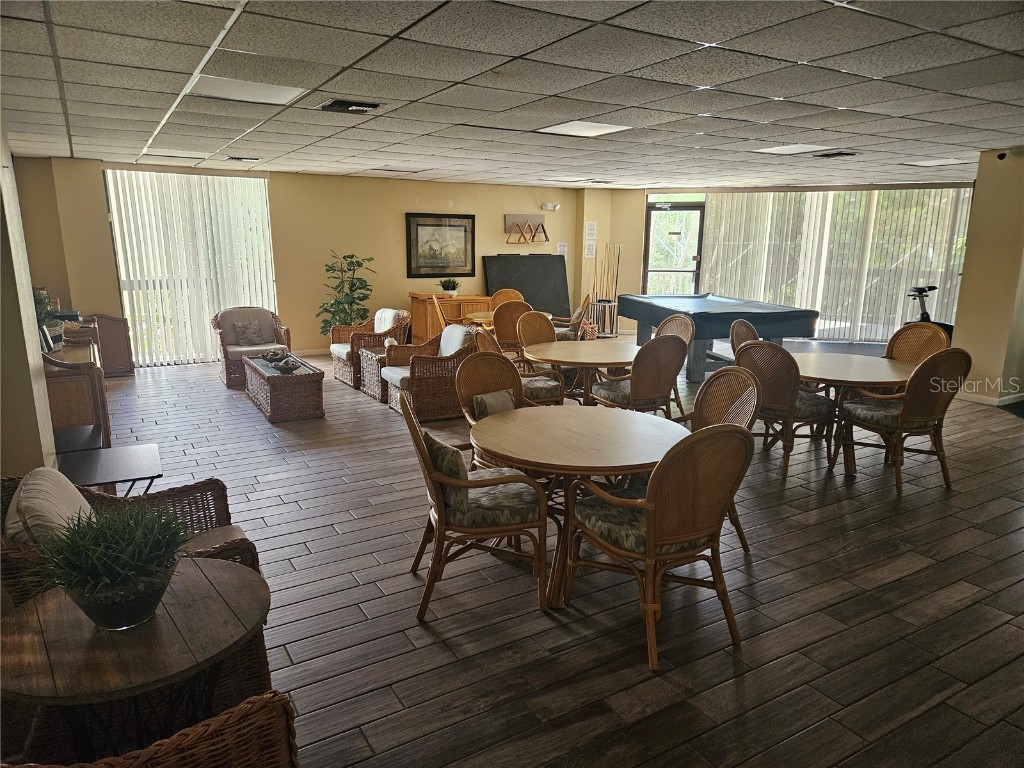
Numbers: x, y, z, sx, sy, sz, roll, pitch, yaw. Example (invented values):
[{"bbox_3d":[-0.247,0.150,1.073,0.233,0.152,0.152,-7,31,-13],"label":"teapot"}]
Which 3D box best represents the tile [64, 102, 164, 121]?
[{"bbox_3d":[-2.716,-1.894,4.703,0.610,0.020,0.610,-7,14,-30],"label":"tile"}]

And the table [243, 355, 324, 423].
[{"bbox_3d":[-2.240,0.007,6.629,0.480,0.410,1.300,-7,14,-30],"label":"table"}]

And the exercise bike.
[{"bbox_3d":[5.894,-0.914,9.423,1.050,1.180,0.520,6,13,24],"label":"exercise bike"}]

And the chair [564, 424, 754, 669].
[{"bbox_3d":[0.616,0.553,2.809,0.600,0.950,0.610,-5,13,-25],"label":"chair"}]

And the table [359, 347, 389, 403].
[{"bbox_3d":[-1.241,-0.128,7.262,0.570,0.460,0.620,-7,14,-30],"label":"table"}]

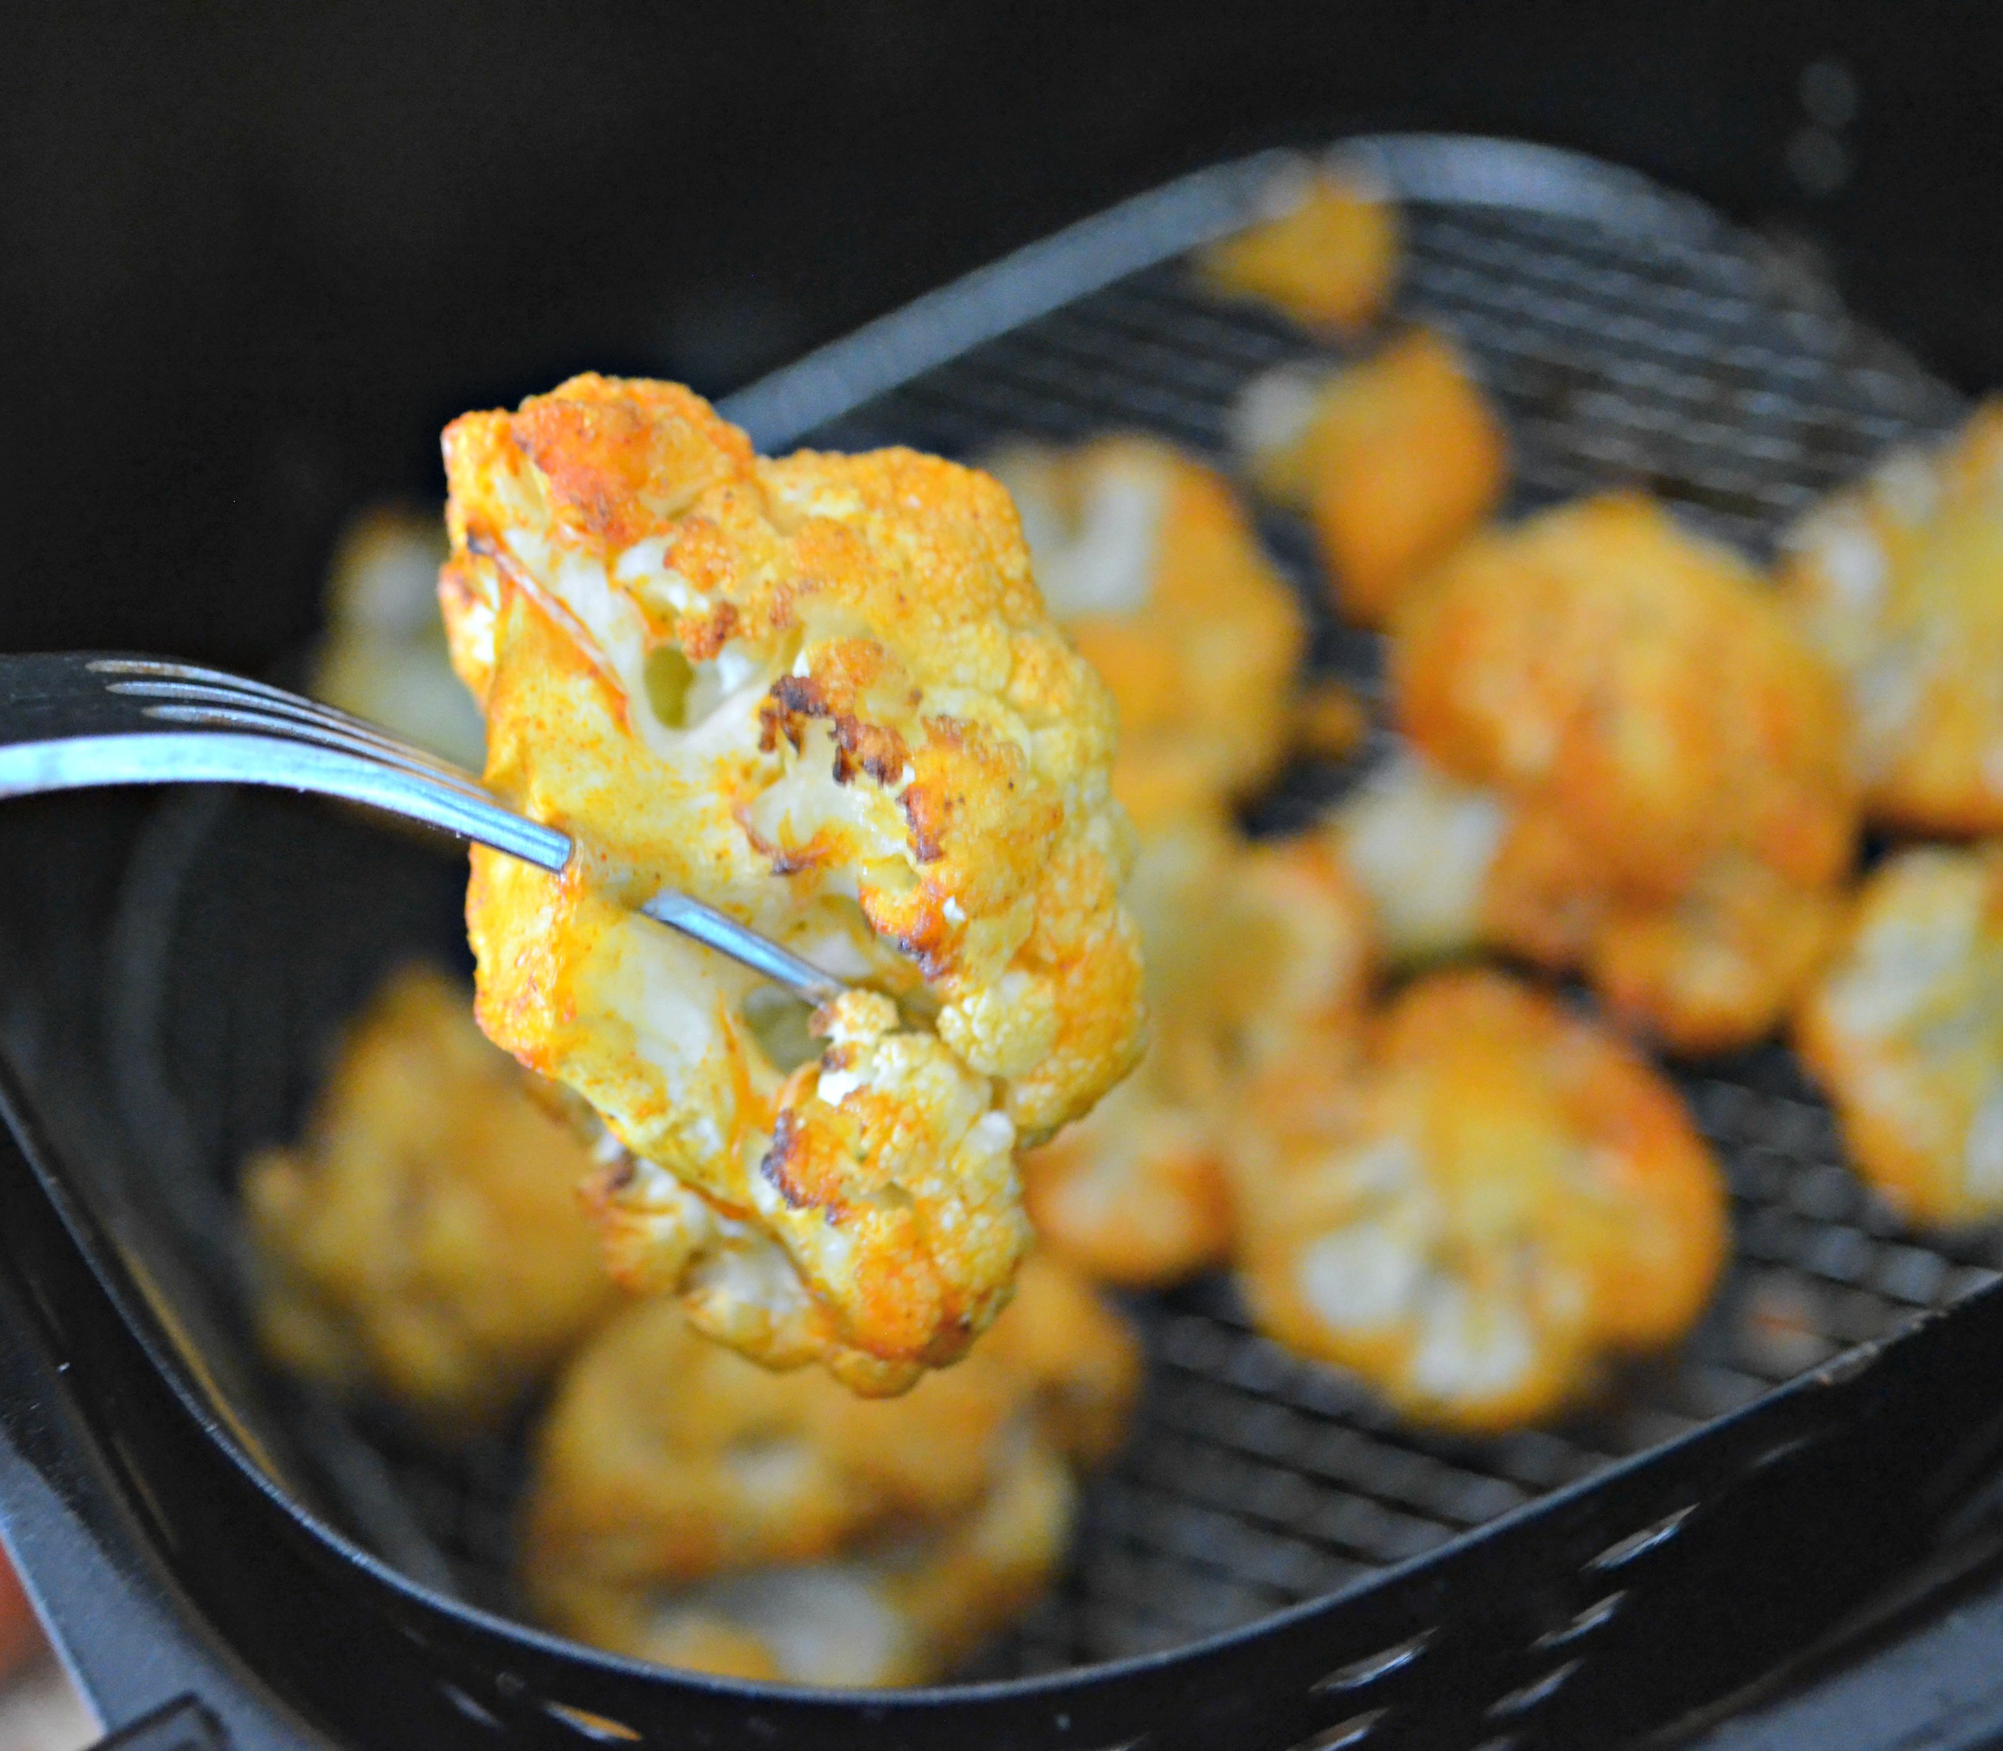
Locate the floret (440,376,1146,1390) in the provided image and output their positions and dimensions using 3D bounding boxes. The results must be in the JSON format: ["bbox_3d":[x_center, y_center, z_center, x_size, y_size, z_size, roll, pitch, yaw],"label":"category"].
[{"bbox_3d":[-0.012,0.000,0.206,0.037,0.058,0.036,-6,7,-3],"label":"floret"}]

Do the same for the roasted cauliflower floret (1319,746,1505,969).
[{"bbox_3d":[0.038,-0.002,0.317,0.018,0.015,0.023,-9,50,0],"label":"roasted cauliflower floret"}]

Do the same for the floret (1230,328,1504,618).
[{"bbox_3d":[0.036,-0.039,0.343,0.025,0.023,0.033,-9,50,0],"label":"floret"}]

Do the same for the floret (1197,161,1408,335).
[{"bbox_3d":[0.031,-0.066,0.371,0.021,0.017,0.020,-9,50,0],"label":"floret"}]

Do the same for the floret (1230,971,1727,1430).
[{"bbox_3d":[0.038,0.026,0.284,0.038,0.030,0.037,-9,50,0],"label":"floret"}]

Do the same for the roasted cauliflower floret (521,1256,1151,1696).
[{"bbox_3d":[-0.013,0.046,0.272,0.046,0.032,0.033,-9,50,0],"label":"roasted cauliflower floret"}]

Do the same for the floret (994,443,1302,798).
[{"bbox_3d":[0.012,-0.024,0.330,0.032,0.028,0.039,-9,50,0],"label":"floret"}]

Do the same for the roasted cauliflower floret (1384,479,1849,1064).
[{"bbox_3d":[0.053,-0.009,0.303,0.038,0.042,0.050,-9,50,0],"label":"roasted cauliflower floret"}]

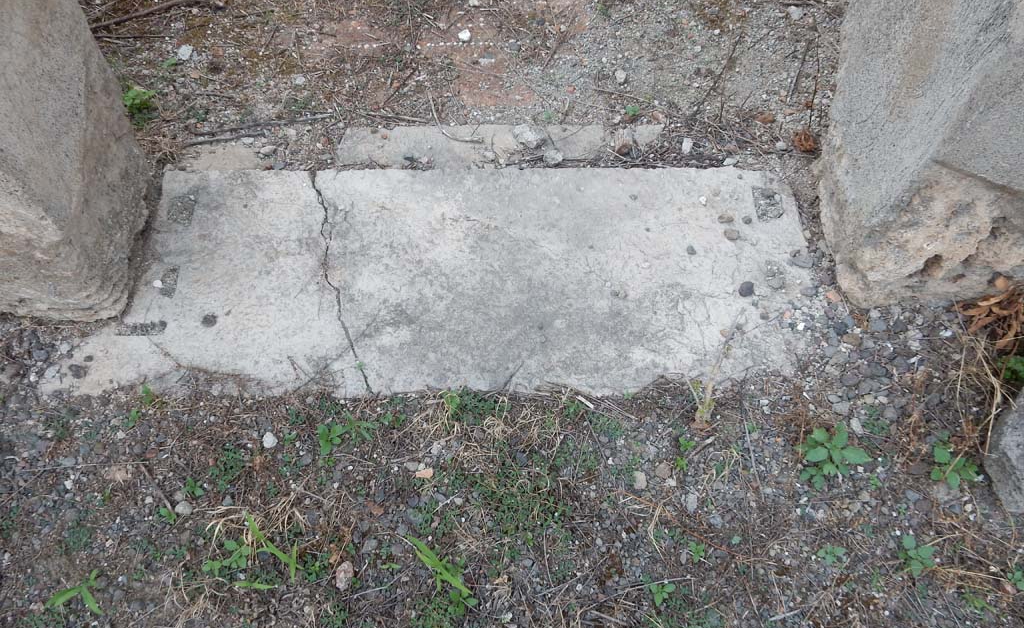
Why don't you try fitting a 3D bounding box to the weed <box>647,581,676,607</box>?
[{"bbox_3d":[0.286,0.531,1.406,0.051,0.035,0.046,0,56,0],"label":"weed"}]

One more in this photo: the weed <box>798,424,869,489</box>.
[{"bbox_3d":[0.671,0.295,1.541,0.134,0.075,0.145,0,56,0],"label":"weed"}]

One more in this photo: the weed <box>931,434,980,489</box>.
[{"bbox_3d":[0.920,0.306,1.540,0.073,0.065,0.123,0,56,0],"label":"weed"}]

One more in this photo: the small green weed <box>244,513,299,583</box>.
[{"bbox_3d":[-0.467,0.453,1.438,0.094,0.070,0.131,0,56,0],"label":"small green weed"}]

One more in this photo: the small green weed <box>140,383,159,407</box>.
[{"bbox_3d":[-0.801,0.178,1.635,0.025,0.050,0.049,0,56,0],"label":"small green weed"}]

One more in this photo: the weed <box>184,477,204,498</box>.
[{"bbox_3d":[-0.655,0.358,1.526,0.035,0.030,0.045,0,56,0],"label":"weed"}]

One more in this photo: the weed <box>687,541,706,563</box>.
[{"bbox_3d":[0.362,0.466,1.452,0.037,0.030,0.041,0,56,0],"label":"weed"}]

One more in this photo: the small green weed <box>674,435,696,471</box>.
[{"bbox_3d":[0.367,0.292,1.564,0.042,0.040,0.078,0,56,0],"label":"small green weed"}]

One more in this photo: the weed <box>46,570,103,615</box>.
[{"bbox_3d":[-0.828,0.527,1.400,0.093,0.050,0.078,0,56,0],"label":"weed"}]

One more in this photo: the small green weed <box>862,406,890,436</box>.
[{"bbox_3d":[0.793,0.234,1.609,0.052,0.030,0.069,0,56,0],"label":"small green weed"}]

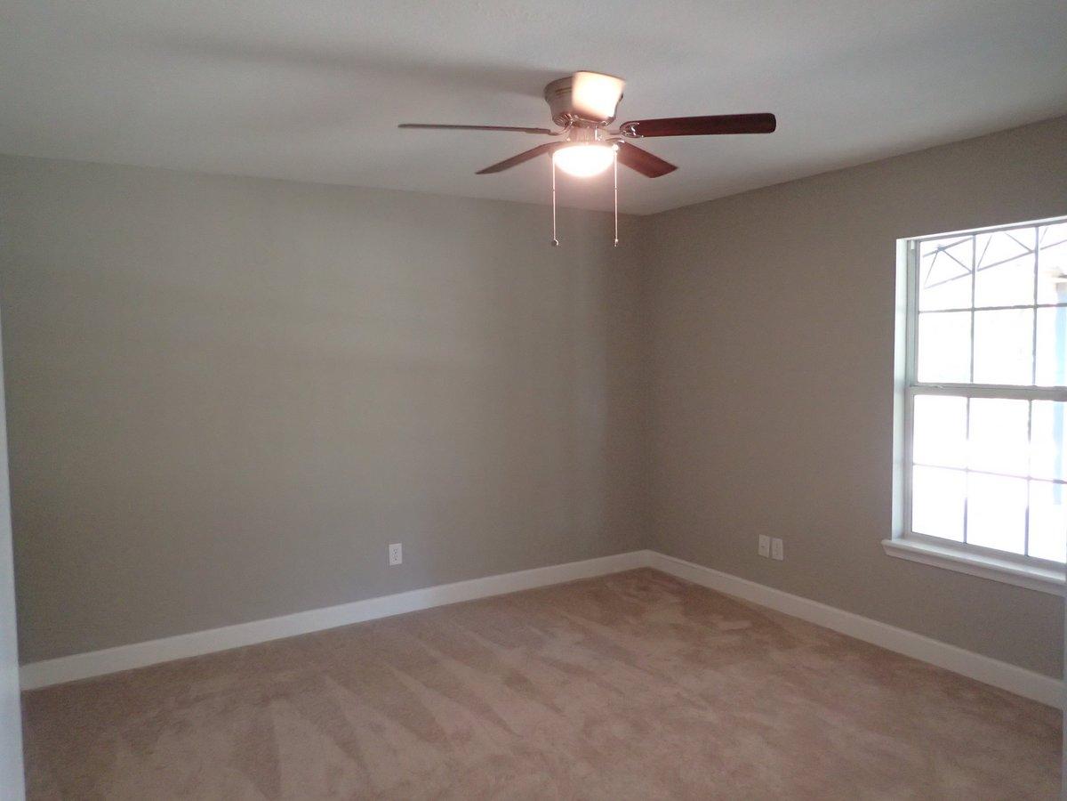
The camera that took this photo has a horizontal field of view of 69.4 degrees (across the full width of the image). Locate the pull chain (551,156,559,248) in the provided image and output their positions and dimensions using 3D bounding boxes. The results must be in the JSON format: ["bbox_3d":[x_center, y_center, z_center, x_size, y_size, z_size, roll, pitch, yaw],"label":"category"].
[{"bbox_3d":[0.076,-0.710,2.751,0.027,0.317,0.027,-1,4,0],"label":"pull chain"}]

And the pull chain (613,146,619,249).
[{"bbox_3d":[0.293,-0.724,2.750,0.023,0.356,0.023,-1,4,0],"label":"pull chain"}]

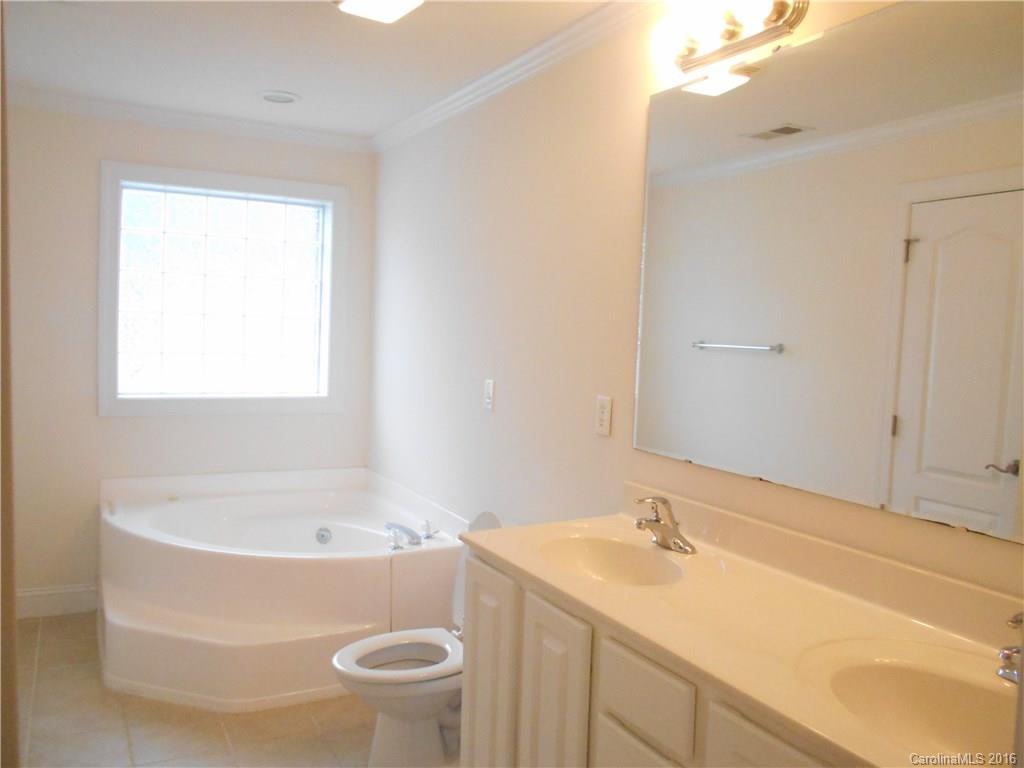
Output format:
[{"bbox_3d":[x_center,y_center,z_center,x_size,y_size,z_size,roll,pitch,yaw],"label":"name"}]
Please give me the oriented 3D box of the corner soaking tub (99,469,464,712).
[{"bbox_3d":[-1.115,0.844,3.523,1.357,0.643,1.302,0,5,-28],"label":"corner soaking tub"}]

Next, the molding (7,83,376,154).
[{"bbox_3d":[-1.524,-1.292,3.810,1.793,0.075,0.067,-1,5,-28],"label":"molding"}]

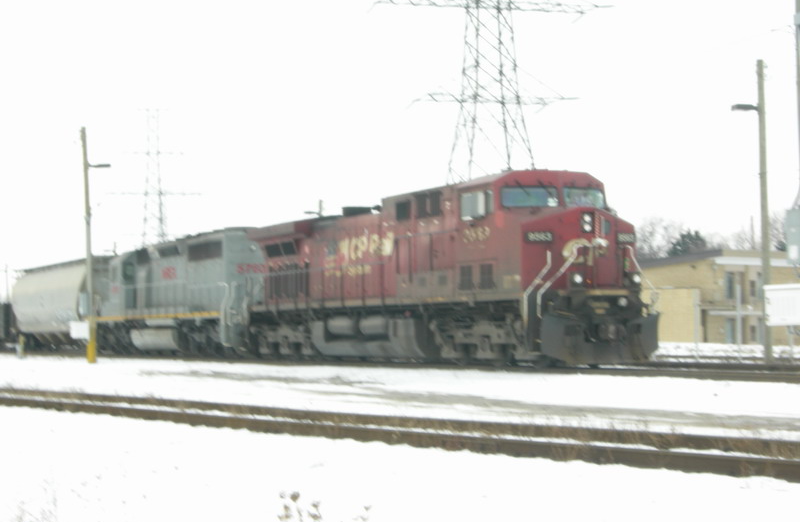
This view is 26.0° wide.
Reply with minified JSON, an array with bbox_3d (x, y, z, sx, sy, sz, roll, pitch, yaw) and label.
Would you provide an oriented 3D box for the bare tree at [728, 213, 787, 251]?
[{"bbox_3d":[33.084,1.161,159.787,5.800,11.100,5.800,-1,-2,0],"label":"bare tree"}]

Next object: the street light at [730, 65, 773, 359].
[{"bbox_3d":[9.190,-1.292,45.217,1.020,8.000,0.260,0,-2,-20],"label":"street light"}]

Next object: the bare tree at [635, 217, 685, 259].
[{"bbox_3d":[23.759,1.430,159.791,6.200,10.900,6.200,-1,-2,0],"label":"bare tree"}]

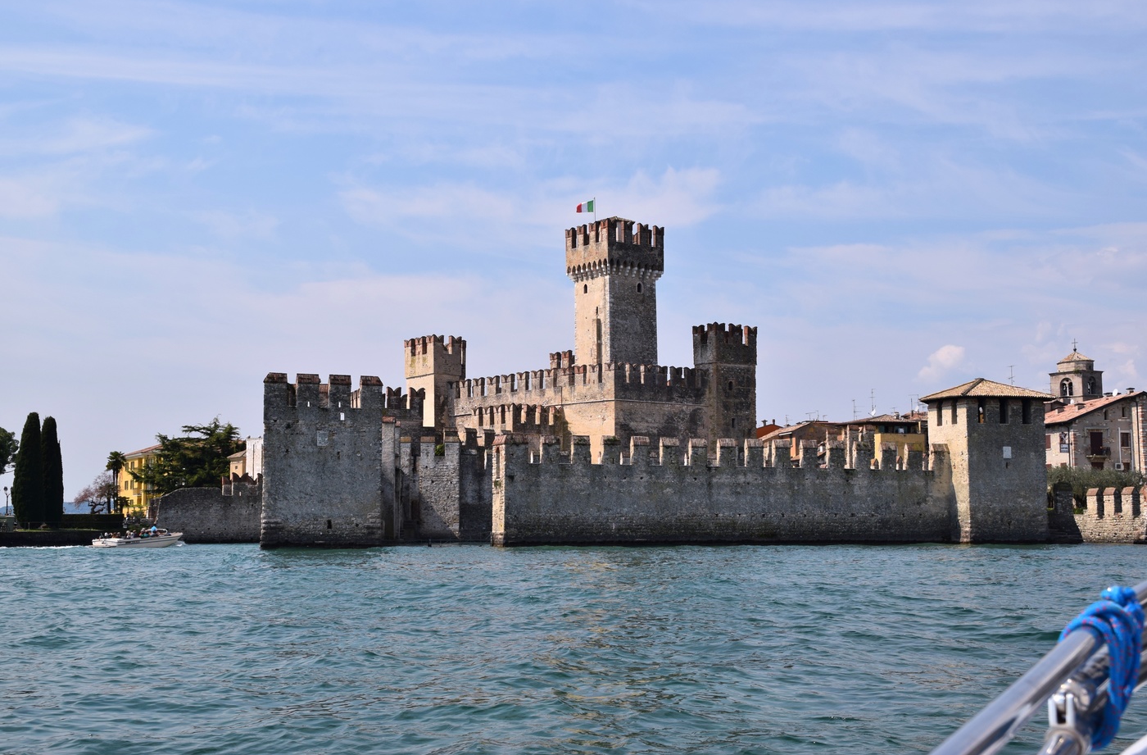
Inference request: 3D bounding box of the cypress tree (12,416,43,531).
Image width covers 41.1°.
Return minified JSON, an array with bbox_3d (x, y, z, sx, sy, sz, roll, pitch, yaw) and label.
[{"bbox_3d":[-51.395,8.798,144.000,3.040,10.970,3.040,2,-5,-20],"label":"cypress tree"}]

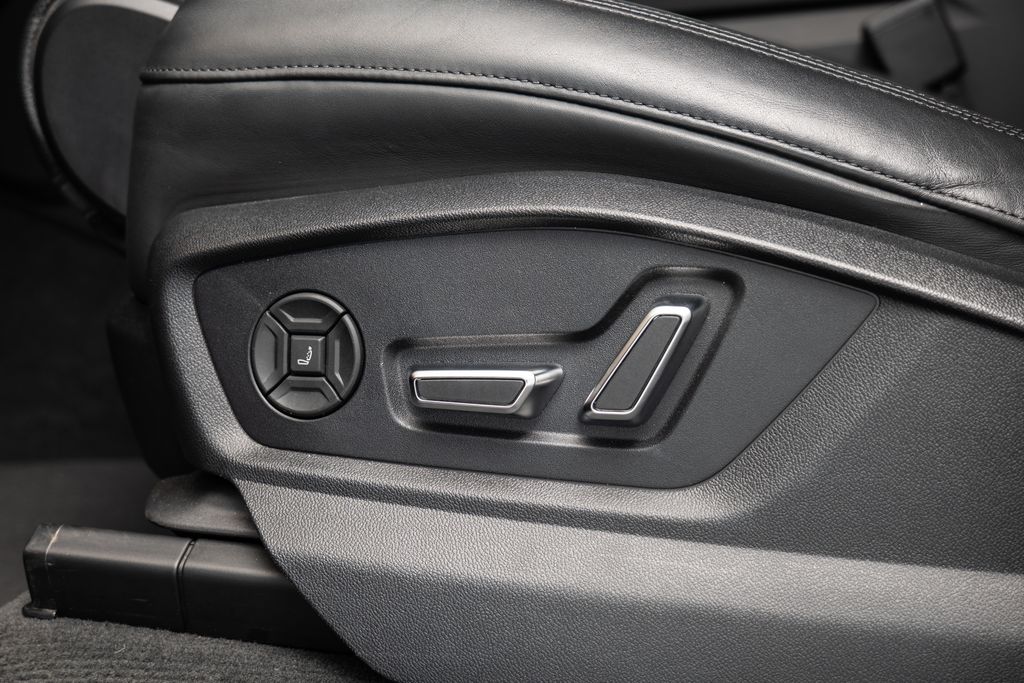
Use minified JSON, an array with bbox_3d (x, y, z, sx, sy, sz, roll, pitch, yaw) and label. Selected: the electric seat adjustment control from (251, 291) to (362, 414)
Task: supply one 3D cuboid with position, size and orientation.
[{"bbox_3d":[-0.081,0.005,0.495,0.050,0.050,0.010,2,5,19],"label":"electric seat adjustment control"}]

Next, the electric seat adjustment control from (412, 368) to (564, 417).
[{"bbox_3d":[-0.011,0.020,0.467,0.052,0.018,0.018,2,5,19],"label":"electric seat adjustment control"}]

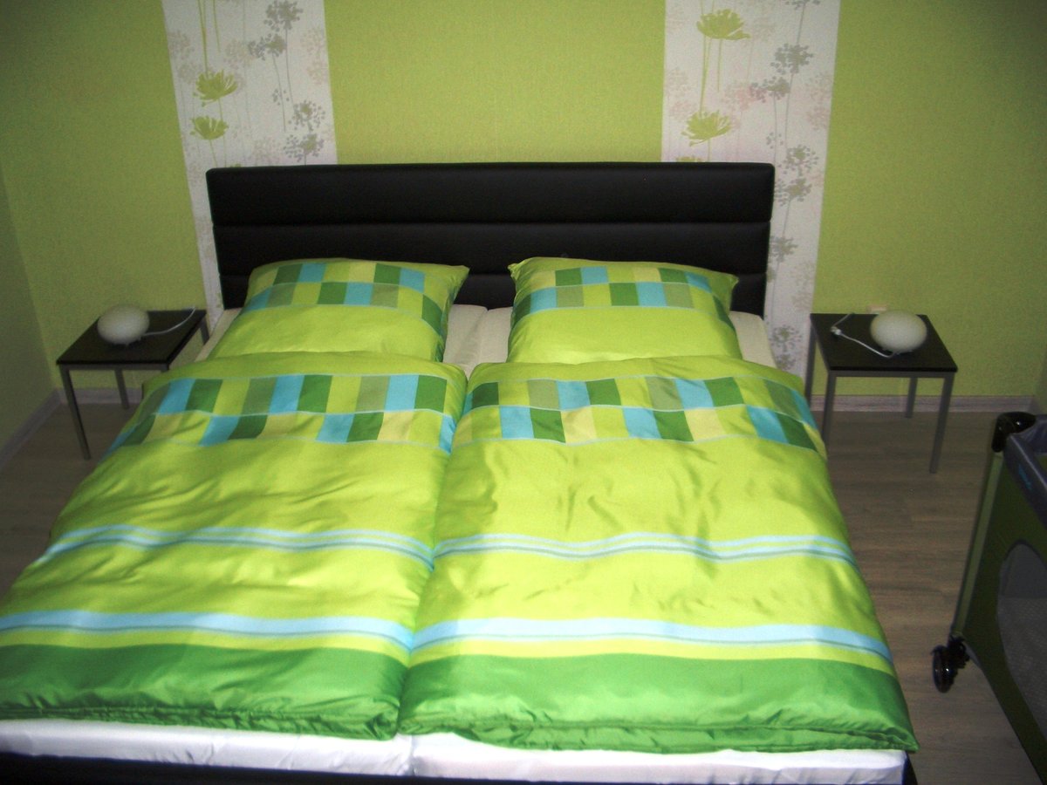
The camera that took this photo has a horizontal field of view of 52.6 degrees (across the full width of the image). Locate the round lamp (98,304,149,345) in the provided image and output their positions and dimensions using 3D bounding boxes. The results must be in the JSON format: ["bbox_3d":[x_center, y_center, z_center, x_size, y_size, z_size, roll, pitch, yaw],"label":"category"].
[{"bbox_3d":[-1.330,-0.222,3.520,0.175,0.125,0.175,-1,27,1],"label":"round lamp"}]

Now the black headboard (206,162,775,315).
[{"bbox_3d":[-0.122,-0.460,3.542,1.830,0.620,0.090,0,27,4],"label":"black headboard"}]

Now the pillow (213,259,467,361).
[{"bbox_3d":[-0.552,-0.212,3.238,0.720,0.230,0.650,0,27,4],"label":"pillow"}]

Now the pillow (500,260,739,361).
[{"bbox_3d":[0.306,-0.205,3.175,0.730,0.230,0.650,0,27,4],"label":"pillow"}]

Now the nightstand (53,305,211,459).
[{"bbox_3d":[-1.318,-0.027,3.683,0.385,0.378,0.410,0,27,3],"label":"nightstand"}]

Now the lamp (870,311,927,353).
[{"bbox_3d":[1.175,-0.191,3.315,0.175,0.125,0.175,0,27,4],"label":"lamp"}]

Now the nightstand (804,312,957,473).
[{"bbox_3d":[1.155,-0.002,3.490,0.385,0.378,0.410,1,27,5],"label":"nightstand"}]

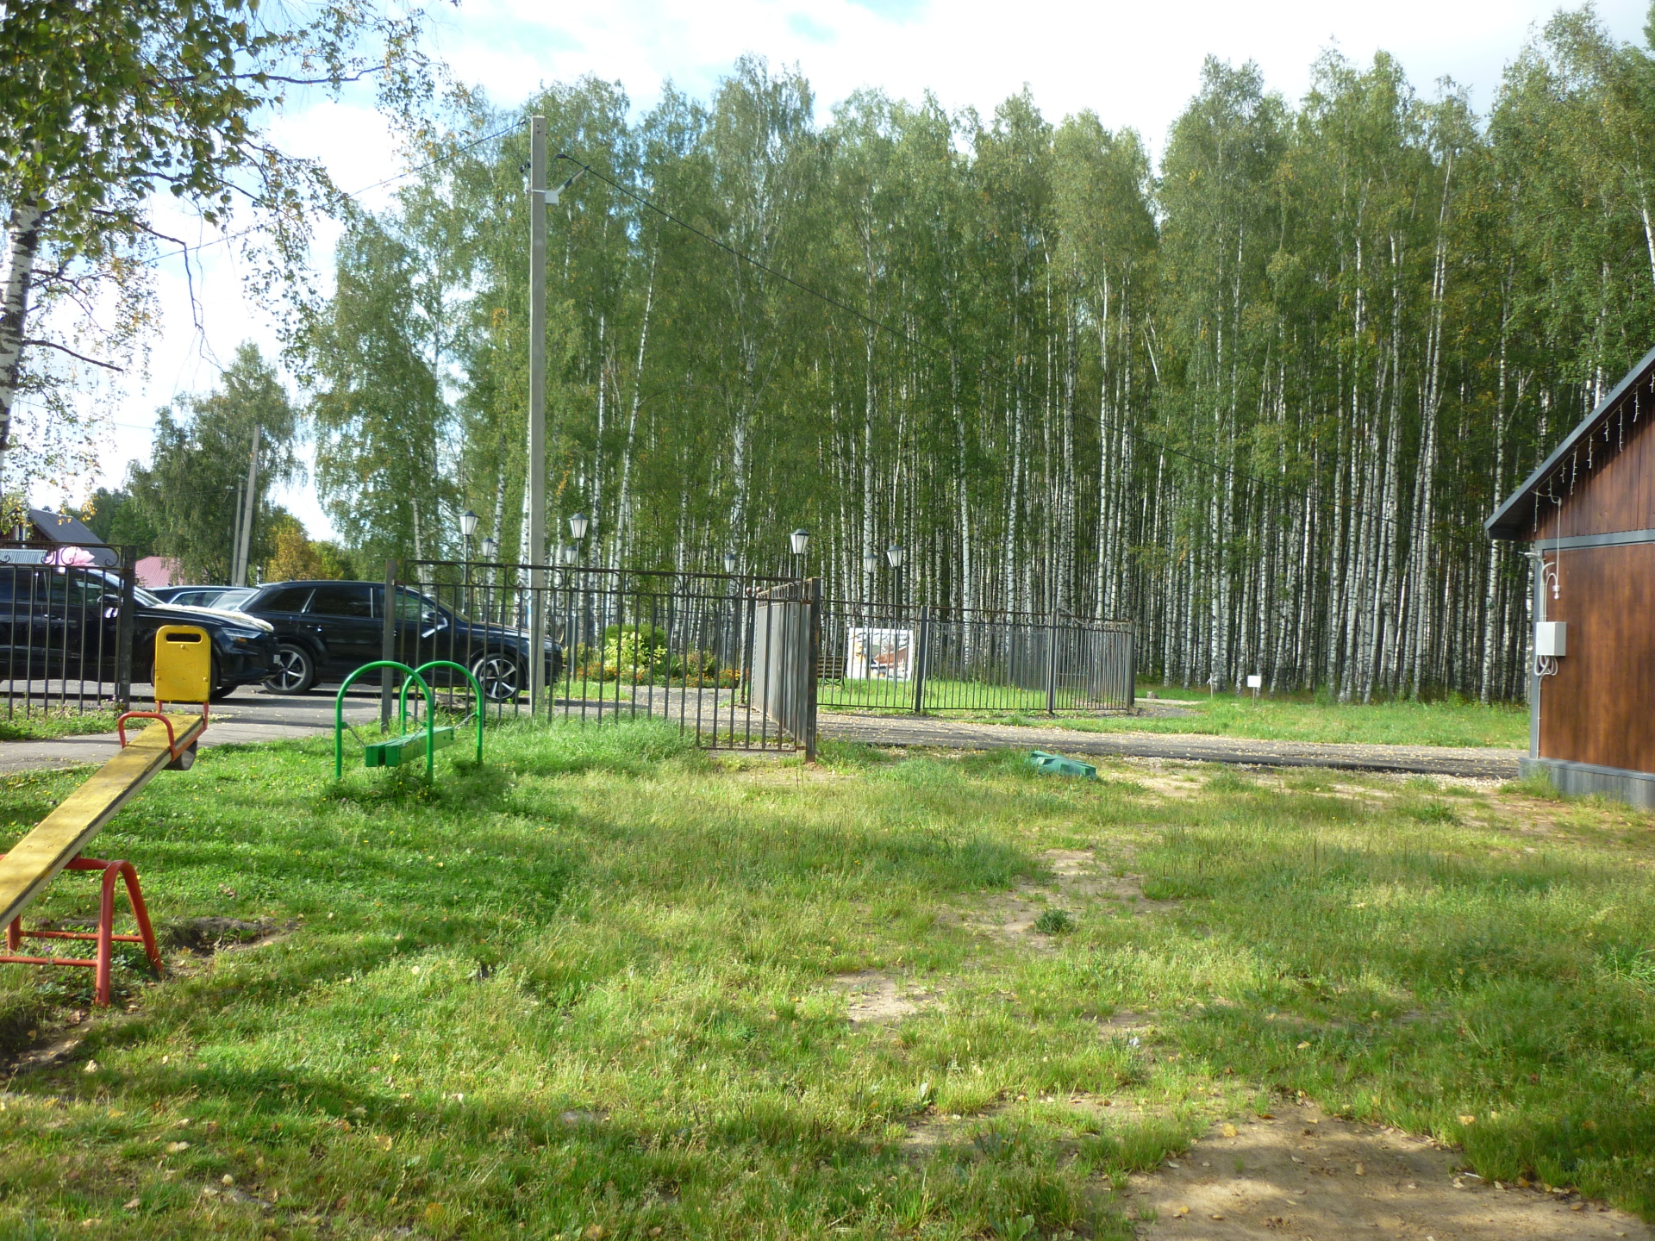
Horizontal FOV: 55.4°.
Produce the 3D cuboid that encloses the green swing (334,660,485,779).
[{"bbox_3d":[-3.500,0.830,13.500,0.780,0.950,2.450,2,0,-3],"label":"green swing"}]

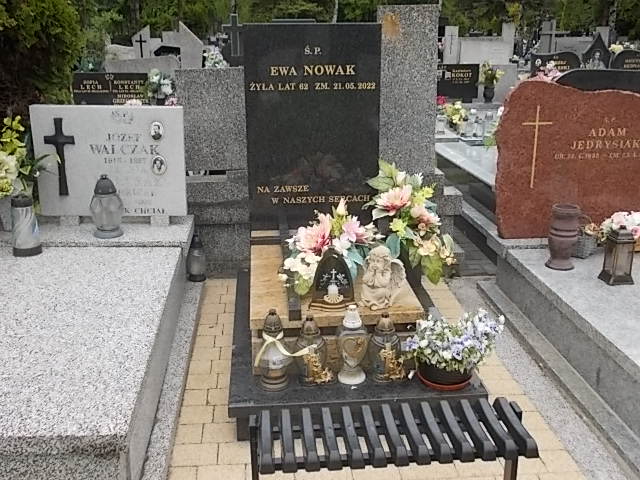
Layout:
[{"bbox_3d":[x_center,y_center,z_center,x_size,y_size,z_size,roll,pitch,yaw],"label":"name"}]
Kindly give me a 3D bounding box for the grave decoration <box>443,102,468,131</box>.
[{"bbox_3d":[1.296,-1.200,6.712,0.235,0.280,0.220,-1,19,-5],"label":"grave decoration"}]

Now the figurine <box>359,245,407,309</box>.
[{"bbox_3d":[0.237,0.133,2.681,0.142,0.230,0.118,7,19,19],"label":"figurine"}]

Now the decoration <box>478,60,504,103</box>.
[{"bbox_3d":[2.248,-2.084,9.287,0.323,0.539,0.284,-1,18,-5],"label":"decoration"}]

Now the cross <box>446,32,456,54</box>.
[{"bbox_3d":[2.026,-3.030,10.823,0.155,0.320,0.025,-1,19,-5],"label":"cross"}]

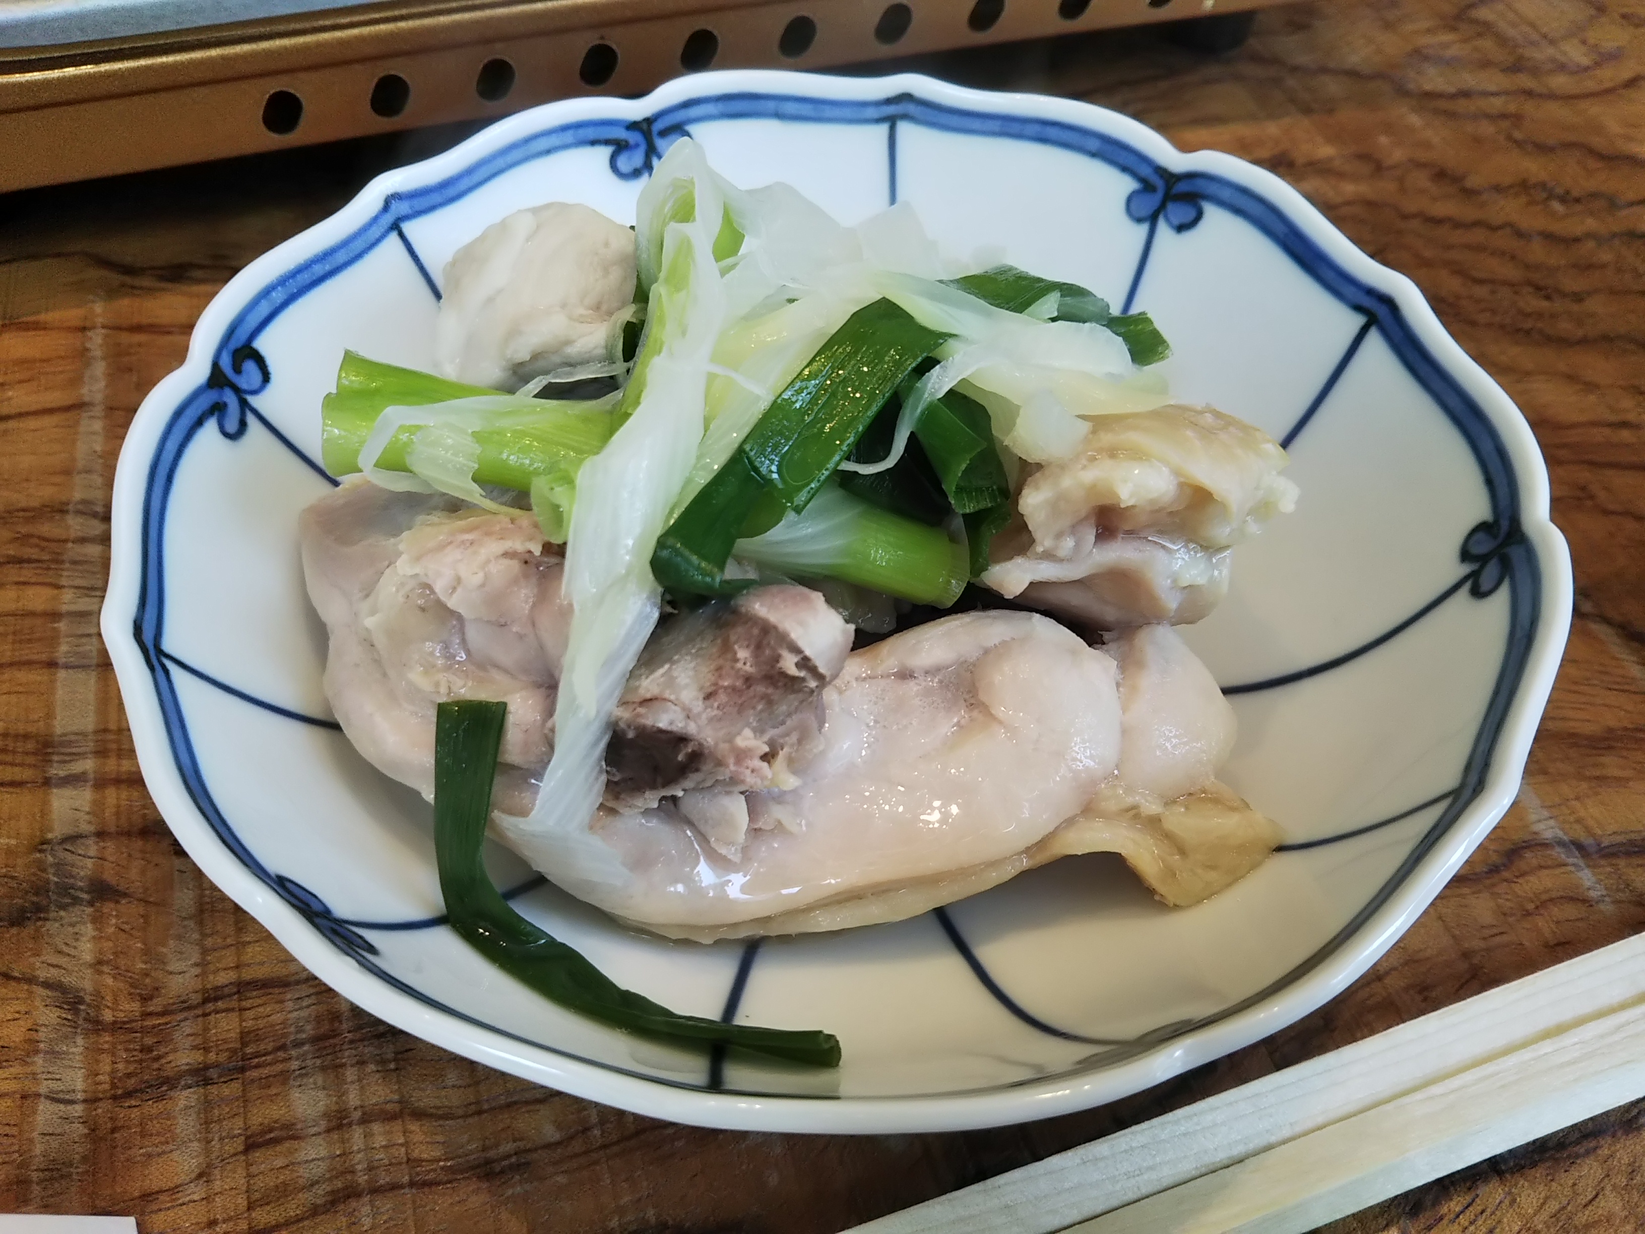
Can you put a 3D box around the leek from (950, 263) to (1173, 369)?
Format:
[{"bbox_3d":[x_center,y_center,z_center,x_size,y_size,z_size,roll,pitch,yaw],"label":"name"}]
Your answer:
[{"bbox_3d":[0.036,-0.043,0.212,0.038,0.011,0.009,13,48,-17],"label":"leek"}]

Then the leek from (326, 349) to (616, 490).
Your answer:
[{"bbox_3d":[-0.049,-0.026,0.197,0.044,0.013,0.015,8,50,13],"label":"leek"}]

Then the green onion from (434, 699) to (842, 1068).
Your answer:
[{"bbox_3d":[-0.028,0.036,0.169,0.068,0.015,0.021,37,58,26],"label":"green onion"}]

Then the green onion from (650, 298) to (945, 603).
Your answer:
[{"bbox_3d":[-0.002,-0.021,0.188,0.014,0.011,0.051,35,77,25],"label":"green onion"}]

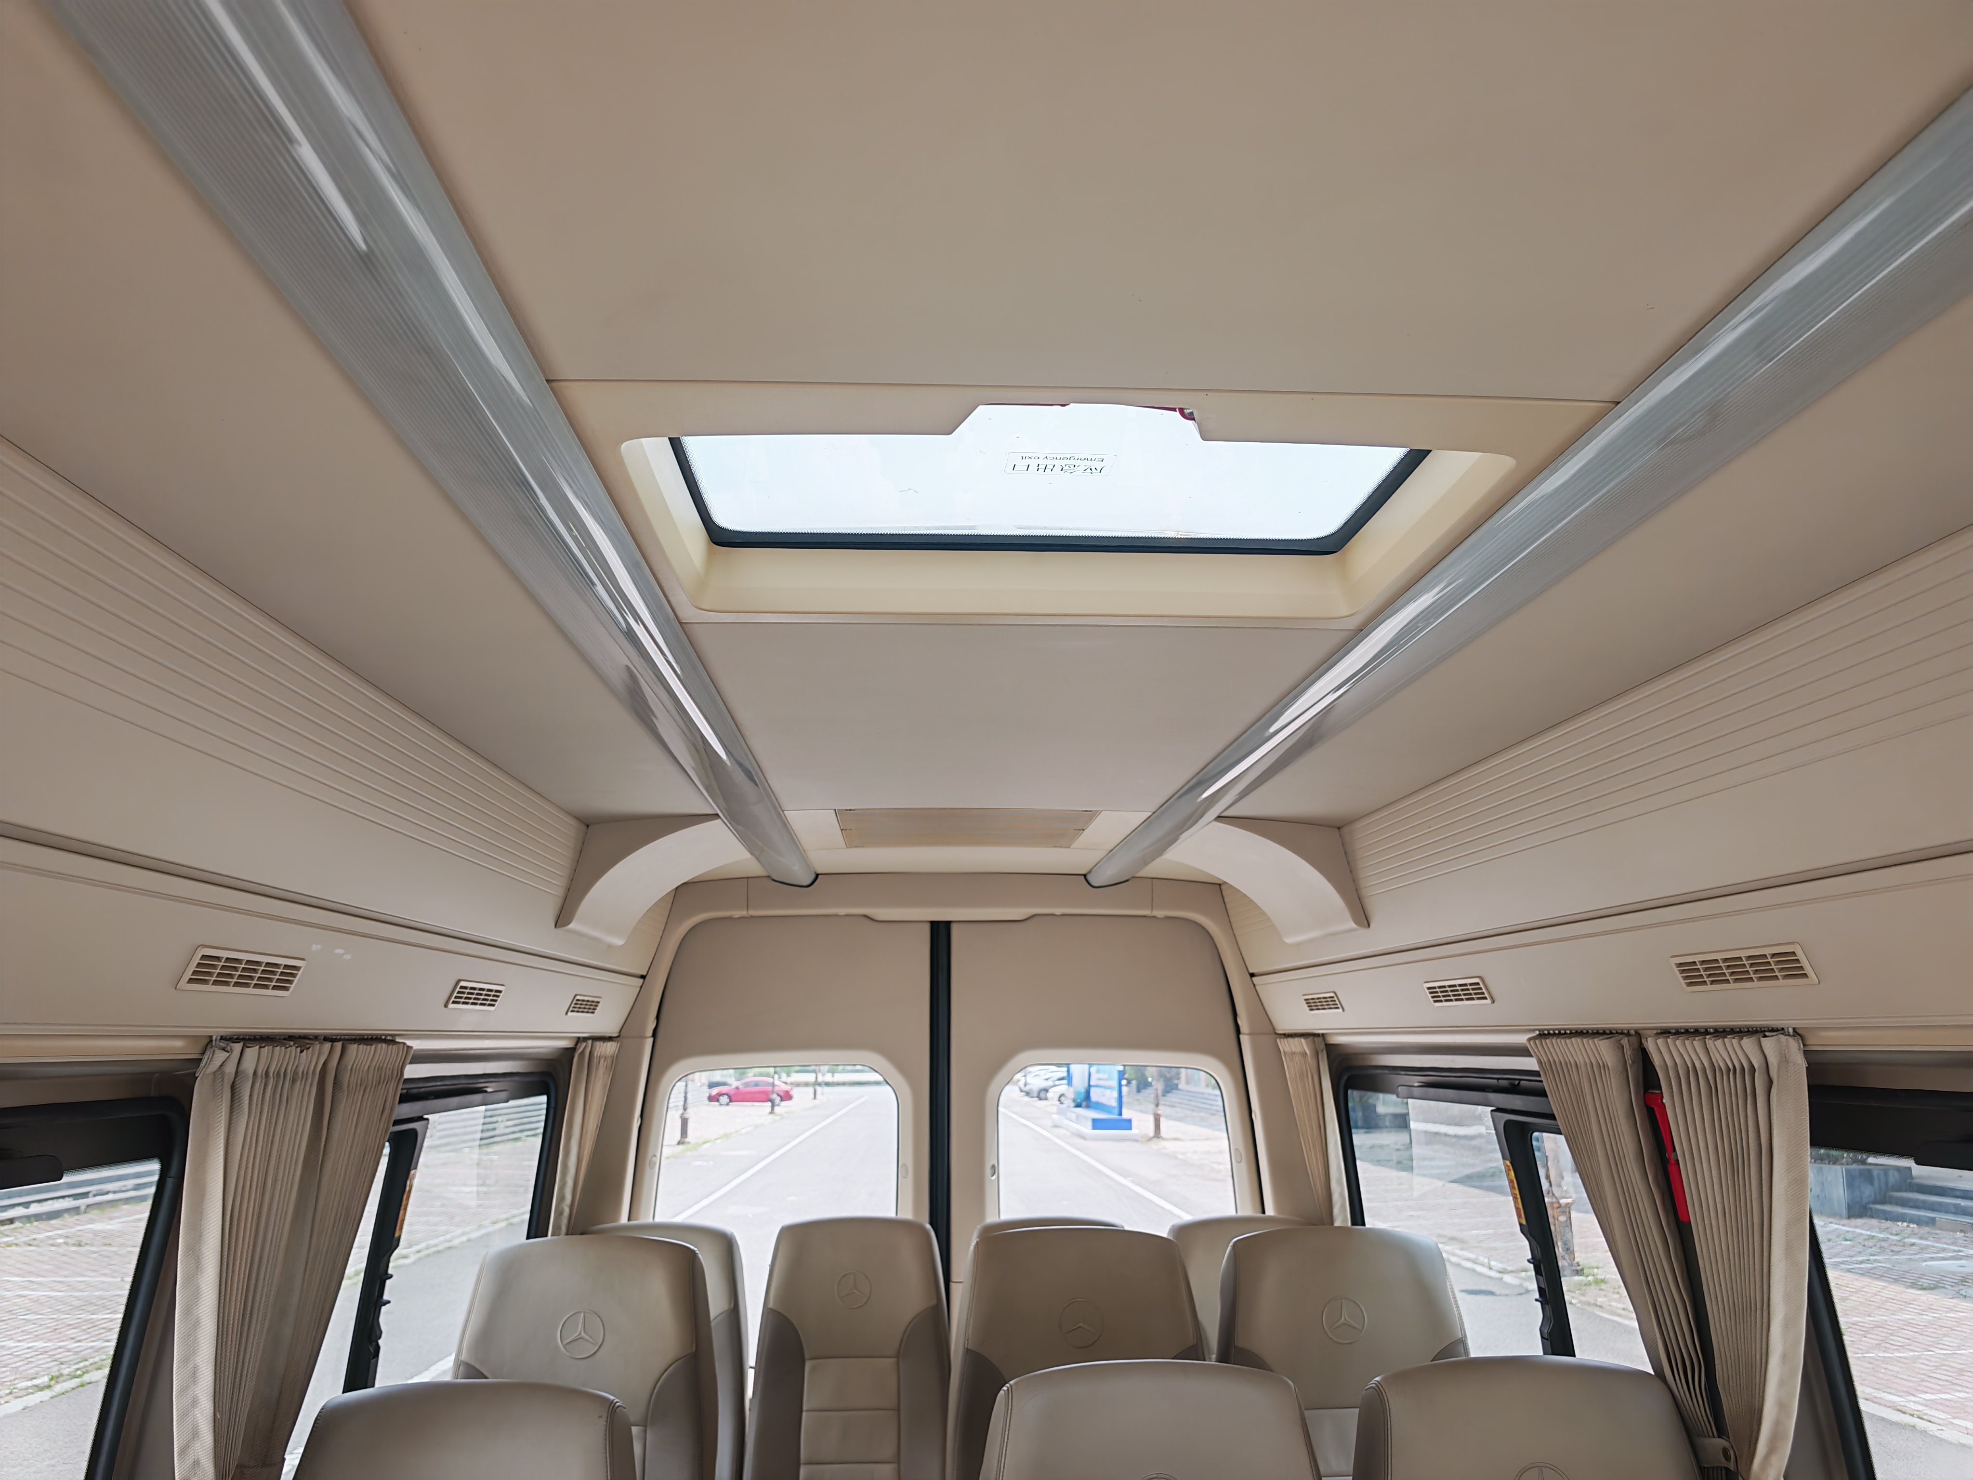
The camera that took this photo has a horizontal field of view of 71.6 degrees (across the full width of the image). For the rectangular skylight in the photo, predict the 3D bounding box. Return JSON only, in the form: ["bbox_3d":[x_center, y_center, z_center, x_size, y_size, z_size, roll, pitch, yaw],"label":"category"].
[{"bbox_3d":[0.052,-0.228,1.128,0.610,0.050,0.390,0,-12,-3],"label":"rectangular skylight"}]

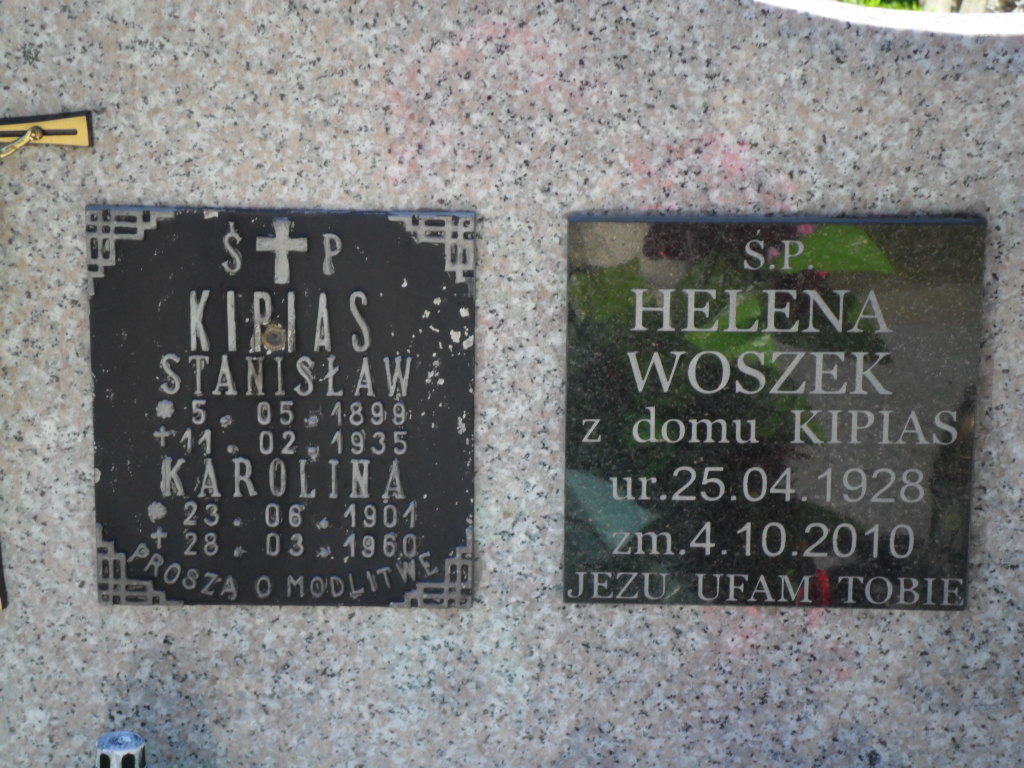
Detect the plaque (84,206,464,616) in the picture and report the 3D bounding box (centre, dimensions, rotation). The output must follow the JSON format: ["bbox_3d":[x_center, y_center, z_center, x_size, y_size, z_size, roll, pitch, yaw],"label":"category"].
[{"bbox_3d":[-0.168,0.019,2.358,0.280,0.302,0.019,1,17,1],"label":"plaque"}]

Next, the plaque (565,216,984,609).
[{"bbox_3d":[0.190,0.022,2.355,0.300,0.296,0.018,0,17,1],"label":"plaque"}]

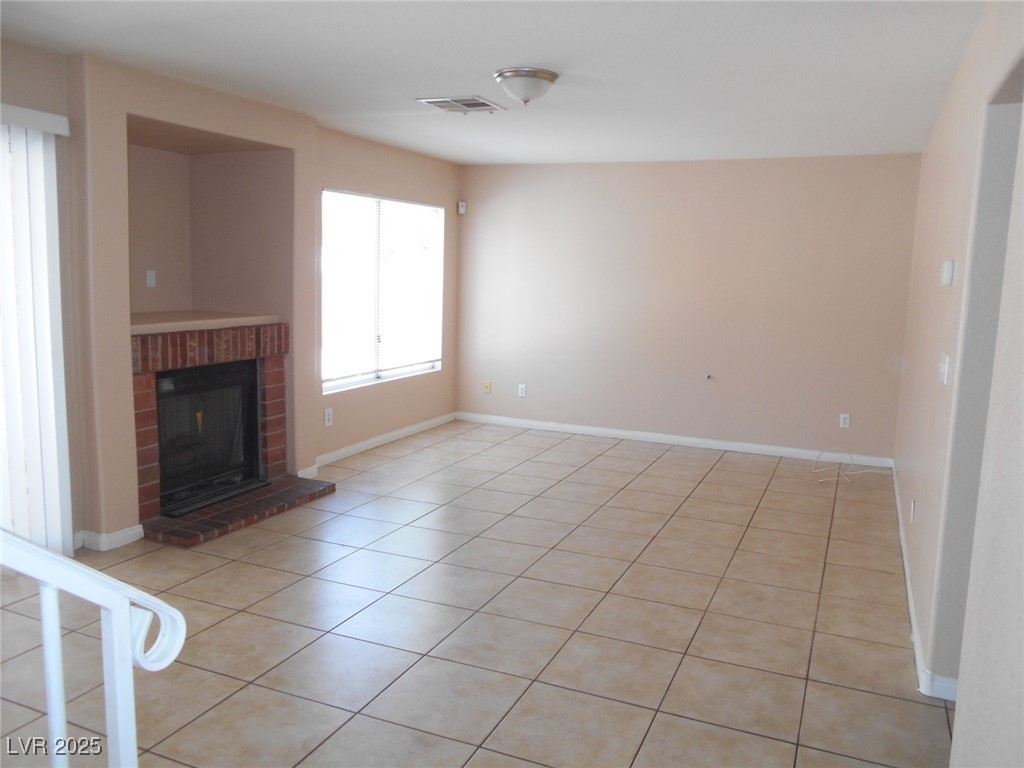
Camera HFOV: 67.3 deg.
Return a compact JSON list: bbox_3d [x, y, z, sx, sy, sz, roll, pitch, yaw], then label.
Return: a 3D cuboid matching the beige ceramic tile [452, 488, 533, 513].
[{"bbox_3d":[-0.132,0.781,5.093,0.450,0.012,0.450,4,8,24],"label":"beige ceramic tile"}]

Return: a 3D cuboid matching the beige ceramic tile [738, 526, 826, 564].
[{"bbox_3d":[1.532,0.905,4.334,0.450,0.010,0.450,5,8,24],"label":"beige ceramic tile"}]

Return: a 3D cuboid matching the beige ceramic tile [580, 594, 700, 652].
[{"bbox_3d":[0.557,1.008,3.260,0.445,0.010,0.445,4,8,24],"label":"beige ceramic tile"}]

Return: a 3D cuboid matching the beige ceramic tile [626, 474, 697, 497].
[{"bbox_3d":[1.095,0.747,5.616,0.450,0.012,0.450,4,8,23],"label":"beige ceramic tile"}]

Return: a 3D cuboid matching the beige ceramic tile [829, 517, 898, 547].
[{"bbox_3d":[2.099,0.888,4.569,0.387,0.012,0.450,4,8,24],"label":"beige ceramic tile"}]

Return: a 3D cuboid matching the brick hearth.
[{"bbox_3d":[-1.659,0.222,4.711,0.478,1.137,1.329,4,8,23],"label":"brick hearth"}]

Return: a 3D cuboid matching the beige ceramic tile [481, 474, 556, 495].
[{"bbox_3d":[0.049,0.731,5.564,0.450,0.012,0.450,4,8,23],"label":"beige ceramic tile"}]

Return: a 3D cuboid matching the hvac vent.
[{"bbox_3d":[-0.307,-1.711,4.702,0.400,0.030,0.380,4,8,23],"label":"hvac vent"}]

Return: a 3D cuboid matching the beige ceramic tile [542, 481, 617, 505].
[{"bbox_3d":[0.477,0.764,5.372,0.450,0.012,0.450,4,8,23],"label":"beige ceramic tile"}]

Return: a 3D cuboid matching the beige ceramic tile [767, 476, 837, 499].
[{"bbox_3d":[2.109,0.759,5.588,0.450,0.012,0.450,4,8,24],"label":"beige ceramic tile"}]

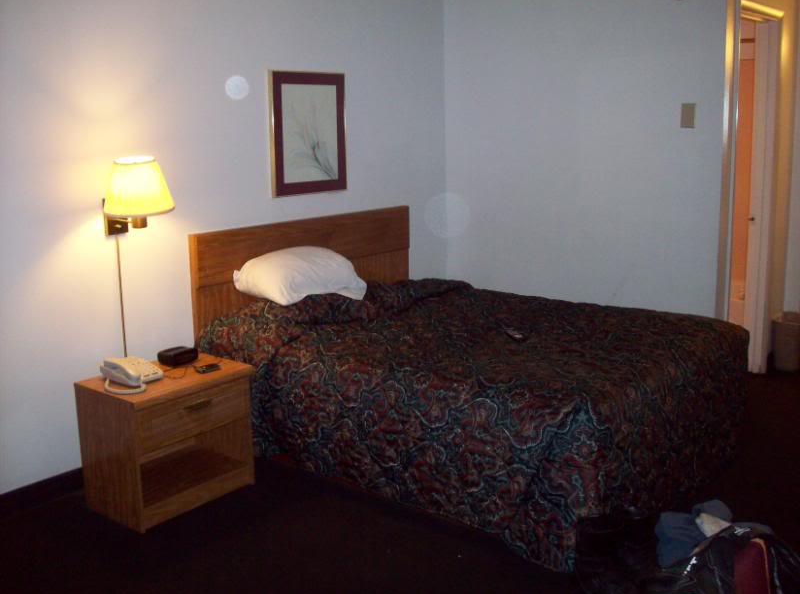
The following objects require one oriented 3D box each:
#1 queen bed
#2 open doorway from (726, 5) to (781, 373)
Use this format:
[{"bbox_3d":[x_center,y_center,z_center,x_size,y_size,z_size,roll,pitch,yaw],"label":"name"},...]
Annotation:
[{"bbox_3d":[0.322,0.217,3.942,1.974,1.071,1.560,7,13,38],"label":"queen bed"},{"bbox_3d":[1.905,-0.504,4.784,0.120,2.103,0.915,7,13,38],"label":"open doorway"}]

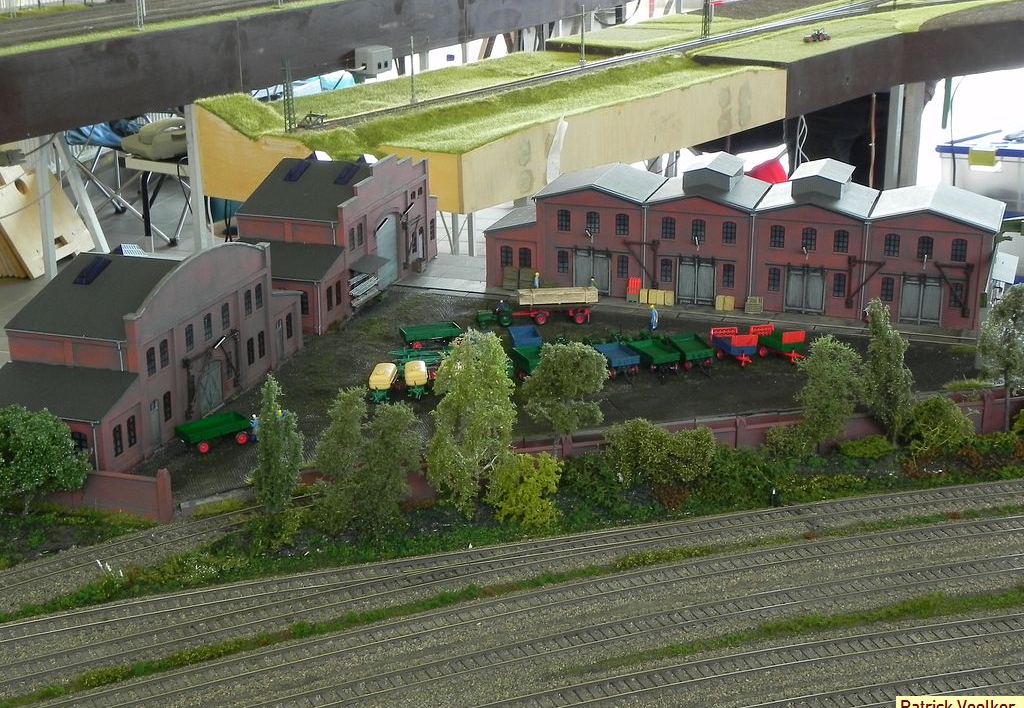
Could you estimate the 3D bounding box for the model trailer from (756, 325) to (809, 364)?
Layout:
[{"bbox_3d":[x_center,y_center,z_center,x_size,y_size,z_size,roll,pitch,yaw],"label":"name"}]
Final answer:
[{"bbox_3d":[0.216,-0.008,1.379,0.022,0.025,0.050,-14,23,-36],"label":"model trailer"}]

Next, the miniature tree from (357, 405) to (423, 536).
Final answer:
[{"bbox_3d":[-0.078,0.071,1.092,0.041,0.084,0.040,0,18,0],"label":"miniature tree"}]

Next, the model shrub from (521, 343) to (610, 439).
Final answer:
[{"bbox_3d":[0.034,0.041,1.139,0.057,0.106,0.051,0,19,2],"label":"model shrub"}]

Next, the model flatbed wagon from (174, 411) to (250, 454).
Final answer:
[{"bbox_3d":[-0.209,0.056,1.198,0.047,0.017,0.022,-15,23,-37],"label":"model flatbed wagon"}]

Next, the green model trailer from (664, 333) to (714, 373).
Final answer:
[{"bbox_3d":[0.143,-0.001,1.368,0.022,0.017,0.042,-5,19,-15],"label":"green model trailer"}]

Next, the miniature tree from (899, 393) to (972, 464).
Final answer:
[{"bbox_3d":[0.301,0.050,1.217,0.051,0.043,0.045,0,18,0],"label":"miniature tree"}]

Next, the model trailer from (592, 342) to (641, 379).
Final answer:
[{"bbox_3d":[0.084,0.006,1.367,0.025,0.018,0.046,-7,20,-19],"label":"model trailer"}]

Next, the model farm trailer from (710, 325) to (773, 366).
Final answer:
[{"bbox_3d":[0.182,-0.006,1.396,0.024,0.021,0.047,-7,20,-19],"label":"model farm trailer"}]

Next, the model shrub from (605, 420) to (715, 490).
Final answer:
[{"bbox_3d":[0.100,0.067,1.159,0.072,0.045,0.037,2,19,5],"label":"model shrub"}]

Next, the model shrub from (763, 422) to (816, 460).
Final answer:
[{"bbox_3d":[0.195,0.061,1.213,0.035,0.026,0.031,0,18,0],"label":"model shrub"}]

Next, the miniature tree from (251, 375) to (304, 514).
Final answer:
[{"bbox_3d":[-0.148,0.063,1.079,0.033,0.104,0.028,-3,19,-7],"label":"miniature tree"}]

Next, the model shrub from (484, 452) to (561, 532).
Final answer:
[{"bbox_3d":[0.007,0.087,1.099,0.047,0.046,0.040,0,19,0],"label":"model shrub"}]

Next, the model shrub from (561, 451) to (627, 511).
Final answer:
[{"bbox_3d":[0.054,0.083,1.129,0.045,0.035,0.036,1,19,3],"label":"model shrub"}]

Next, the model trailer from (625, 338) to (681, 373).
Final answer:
[{"bbox_3d":[0.112,0.003,1.358,0.023,0.017,0.042,-9,20,-25],"label":"model trailer"}]

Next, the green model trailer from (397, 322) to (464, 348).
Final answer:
[{"bbox_3d":[-0.066,-0.014,1.428,0.050,0.017,0.021,-6,20,-15],"label":"green model trailer"}]

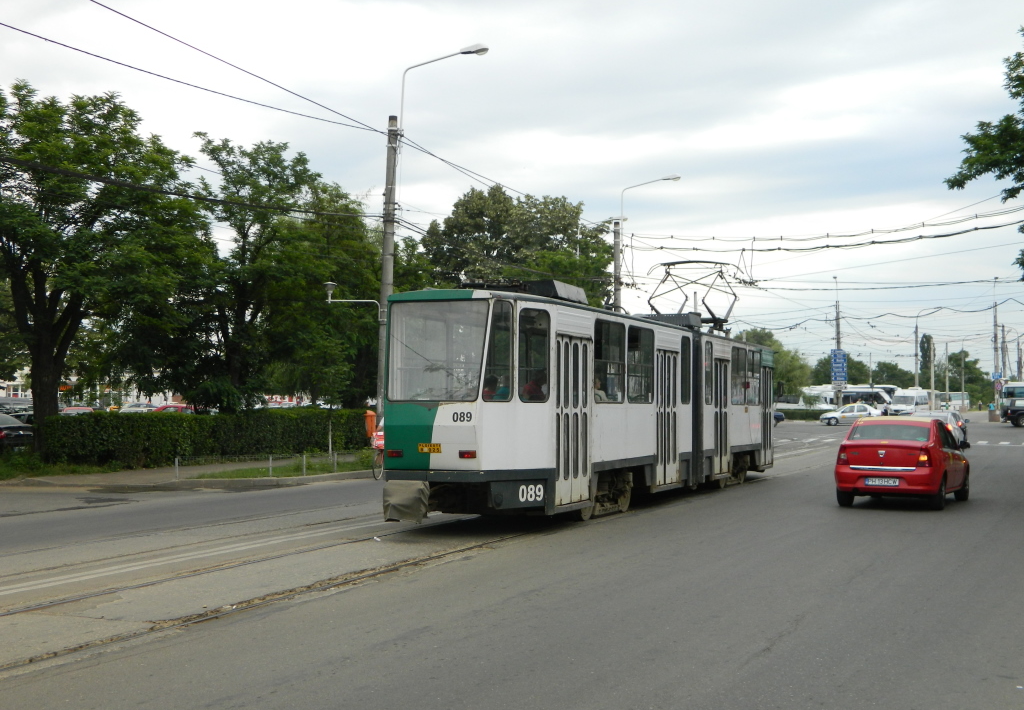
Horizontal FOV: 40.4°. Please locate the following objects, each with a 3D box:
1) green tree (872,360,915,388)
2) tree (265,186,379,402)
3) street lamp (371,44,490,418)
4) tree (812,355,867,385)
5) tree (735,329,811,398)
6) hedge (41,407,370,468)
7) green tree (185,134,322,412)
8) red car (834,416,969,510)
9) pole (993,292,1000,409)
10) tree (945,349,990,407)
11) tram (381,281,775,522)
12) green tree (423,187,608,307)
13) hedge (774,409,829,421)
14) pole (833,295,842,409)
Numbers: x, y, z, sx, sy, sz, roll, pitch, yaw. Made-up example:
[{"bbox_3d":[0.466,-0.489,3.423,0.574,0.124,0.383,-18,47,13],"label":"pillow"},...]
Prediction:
[{"bbox_3d":[49.392,4.322,179.963,5.600,7.490,5.400,0,-2,0],"label":"green tree"},{"bbox_3d":[-6.673,-1.419,48.086,4.500,9.350,4.500,0,-2,0],"label":"tree"},{"bbox_3d":[-1.937,-2.167,31.721,2.750,9.670,0.400,-1,-2,21],"label":"street lamp"},{"bbox_3d":[40.513,3.801,171.987,7.200,7.610,7.000,-1,-2,21],"label":"tree"},{"bbox_3d":[21.838,1.793,117.014,6.400,7.880,6.200,0,-2,0],"label":"tree"},{"bbox_3d":[-7.740,2.281,38.342,1.150,1.400,14.200,-1,-2,21],"label":"hedge"},{"bbox_3d":[-7.623,-1.705,41.091,4.400,9.650,4.400,0,-2,0],"label":"green tree"},{"bbox_3d":[6.760,1.775,23.850,1.760,1.520,4.270,-1,-2,25],"label":"red car"},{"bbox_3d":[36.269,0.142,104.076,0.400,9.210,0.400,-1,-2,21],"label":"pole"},{"bbox_3d":[71.428,4.034,218.017,7.200,9.490,7.000,-1,-2,21],"label":"tree"},{"bbox_3d":[2.187,0.875,24.660,2.250,3.300,18.350,-1,-2,21],"label":"tram"},{"bbox_3d":[0.257,-1.957,65.117,8.600,11.930,8.200,0,-2,0],"label":"green tree"},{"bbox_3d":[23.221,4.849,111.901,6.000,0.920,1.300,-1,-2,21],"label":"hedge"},{"bbox_3d":[25.090,0.417,107.058,0.360,9.990,0.360,0,-2,0],"label":"pole"}]

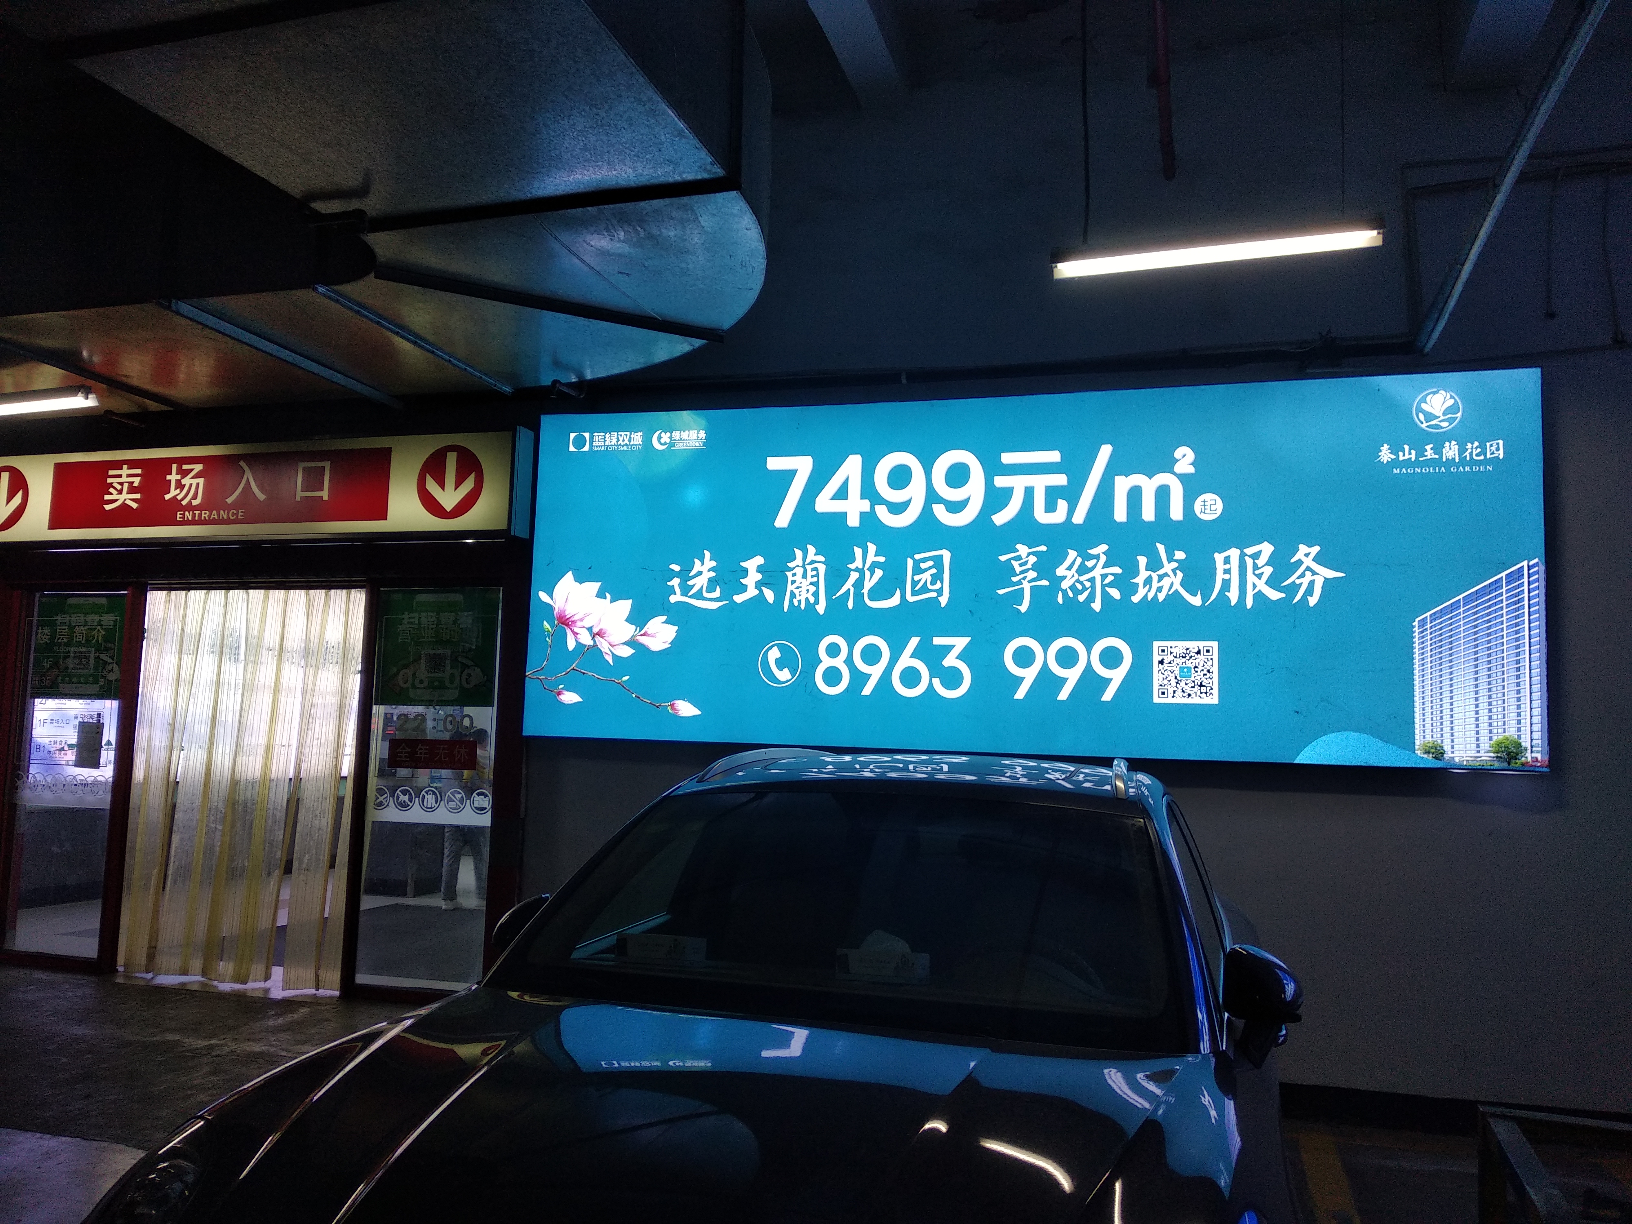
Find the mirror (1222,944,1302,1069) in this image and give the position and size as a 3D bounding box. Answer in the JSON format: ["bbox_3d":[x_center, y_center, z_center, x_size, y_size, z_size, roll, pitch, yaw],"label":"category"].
[{"bbox_3d":[1.021,0.899,2.813,0.173,0.255,0.170,0,-6,17],"label":"mirror"}]

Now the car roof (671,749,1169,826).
[{"bbox_3d":[0.487,0.593,4.350,1.435,0.175,1.720,0,-6,17],"label":"car roof"}]

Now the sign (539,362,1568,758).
[{"bbox_3d":[0.824,-0.203,6.167,5.006,1.794,0.130,0,-6,17],"label":"sign"}]

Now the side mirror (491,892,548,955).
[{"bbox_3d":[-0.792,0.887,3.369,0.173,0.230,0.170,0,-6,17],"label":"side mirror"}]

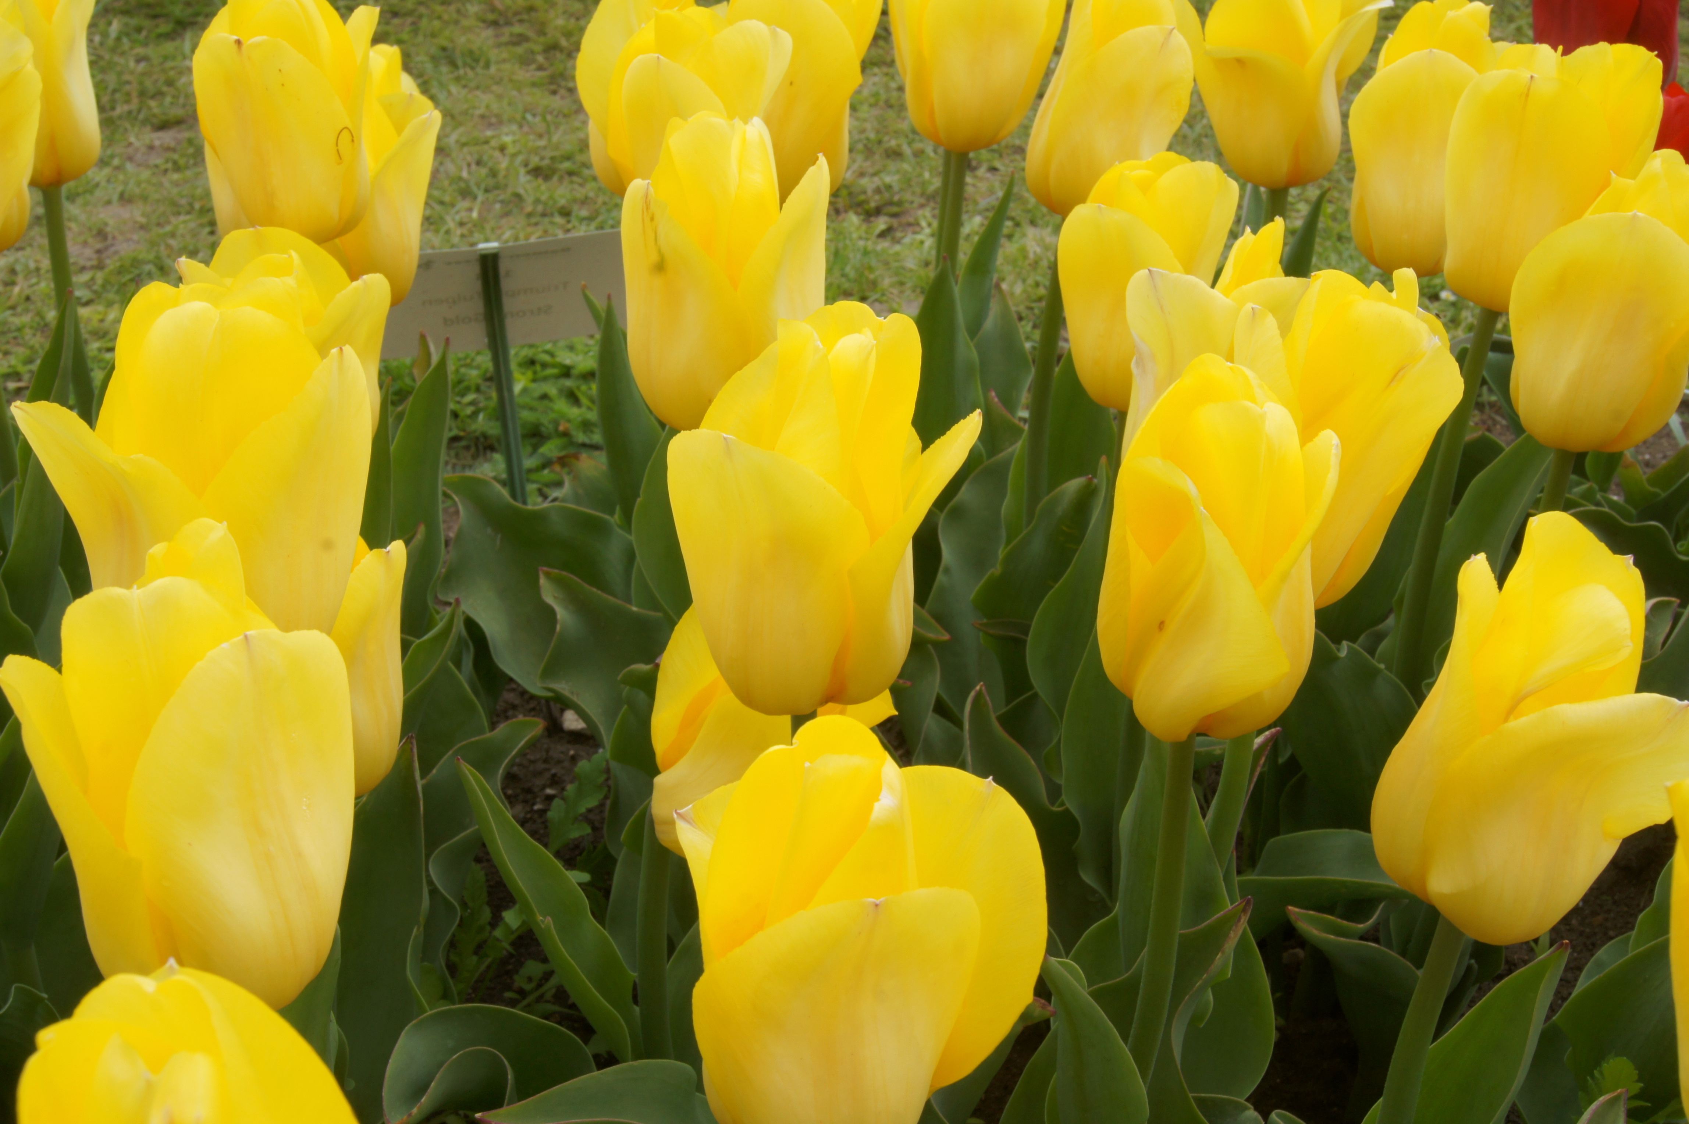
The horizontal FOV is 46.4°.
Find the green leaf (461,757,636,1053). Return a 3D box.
[{"bbox_3d":[-0.068,0.082,0.456,0.024,0.089,0.018,-25,18,0],"label":"green leaf"}]

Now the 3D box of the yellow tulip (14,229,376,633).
[{"bbox_3d":[-0.139,-0.026,0.422,0.076,0.090,0.062,9,31,0],"label":"yellow tulip"}]

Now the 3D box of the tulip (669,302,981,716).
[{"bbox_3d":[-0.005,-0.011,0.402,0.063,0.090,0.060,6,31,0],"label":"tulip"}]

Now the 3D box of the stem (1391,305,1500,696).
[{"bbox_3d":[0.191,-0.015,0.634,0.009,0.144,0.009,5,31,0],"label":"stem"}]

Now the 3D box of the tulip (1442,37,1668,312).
[{"bbox_3d":[0.215,-0.117,0.597,0.065,0.083,0.058,5,31,0],"label":"tulip"}]

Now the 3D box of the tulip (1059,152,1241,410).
[{"bbox_3d":[0.089,-0.082,0.577,0.054,0.079,0.054,5,31,0],"label":"tulip"}]

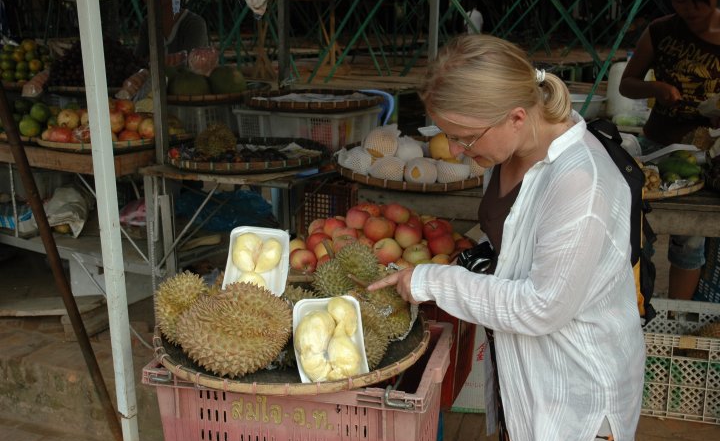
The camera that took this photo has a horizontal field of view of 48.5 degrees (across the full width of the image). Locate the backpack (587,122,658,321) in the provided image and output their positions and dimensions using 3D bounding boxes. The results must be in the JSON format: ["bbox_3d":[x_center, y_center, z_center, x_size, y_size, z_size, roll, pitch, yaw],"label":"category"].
[{"bbox_3d":[0.522,0.004,1.720,0.160,0.430,0.280,-13,17,-11],"label":"backpack"}]

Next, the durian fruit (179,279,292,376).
[{"bbox_3d":[-0.259,0.223,1.650,0.235,0.180,0.190,-1,15,-6],"label":"durian fruit"}]

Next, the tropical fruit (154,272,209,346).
[{"bbox_3d":[-0.385,0.195,1.755,0.140,0.165,0.180,3,15,11],"label":"tropical fruit"}]

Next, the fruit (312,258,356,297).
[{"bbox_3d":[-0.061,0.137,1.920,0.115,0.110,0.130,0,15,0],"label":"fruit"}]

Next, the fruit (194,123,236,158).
[{"bbox_3d":[-0.582,-0.318,3.220,0.170,0.145,0.170,0,15,0],"label":"fruit"}]

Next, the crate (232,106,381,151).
[{"bbox_3d":[-0.261,-0.439,3.843,0.560,0.190,0.400,8,16,27],"label":"crate"}]

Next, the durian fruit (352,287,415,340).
[{"bbox_3d":[0.050,0.204,1.790,0.150,0.130,0.160,0,15,0],"label":"durian fruit"}]

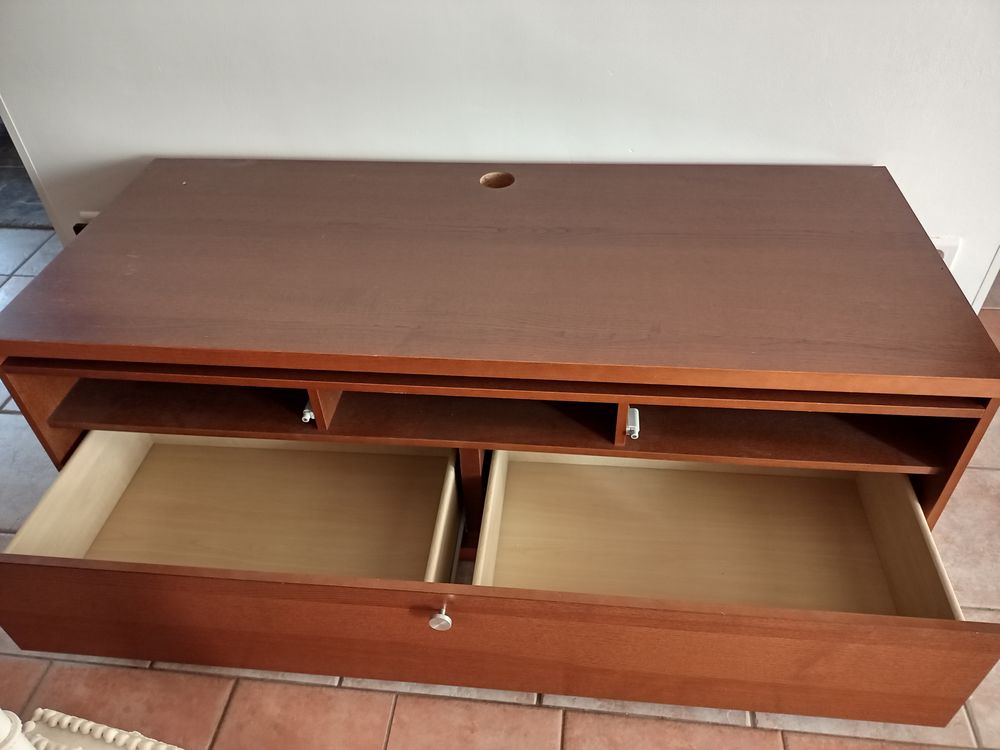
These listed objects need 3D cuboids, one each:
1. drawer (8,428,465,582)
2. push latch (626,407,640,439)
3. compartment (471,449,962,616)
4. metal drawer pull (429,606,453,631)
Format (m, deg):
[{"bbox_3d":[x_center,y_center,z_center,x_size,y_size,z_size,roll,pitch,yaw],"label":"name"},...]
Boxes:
[{"bbox_3d":[-0.414,0.242,1.370,0.679,0.170,0.457,2,41,6],"label":"drawer"},{"bbox_3d":[0.208,0.077,1.225,0.020,0.018,0.062,2,41,6],"label":"push latch"},{"bbox_3d":[0.320,0.272,1.294,0.682,0.170,0.457,2,41,6],"label":"compartment"},{"bbox_3d":[-0.079,0.319,1.046,0.030,0.030,0.031,2,41,6],"label":"metal drawer pull"}]

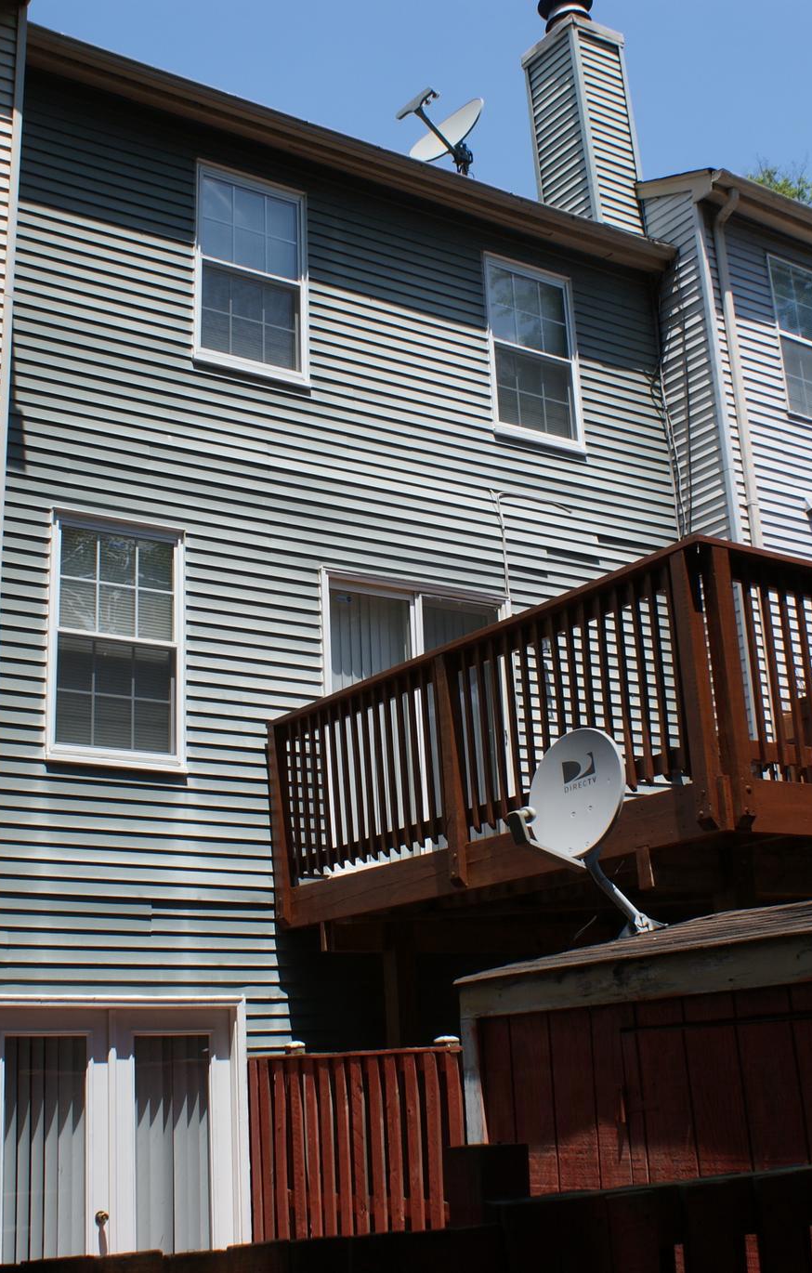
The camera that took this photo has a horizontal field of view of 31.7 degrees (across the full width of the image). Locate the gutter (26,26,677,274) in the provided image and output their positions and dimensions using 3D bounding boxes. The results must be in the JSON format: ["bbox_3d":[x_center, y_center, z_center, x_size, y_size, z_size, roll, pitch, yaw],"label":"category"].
[{"bbox_3d":[-0.112,-3.666,11.108,5.907,0.168,0.178,8,-20,-32],"label":"gutter"}]

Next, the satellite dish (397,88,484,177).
[{"bbox_3d":[0.292,-4.184,11.936,0.790,0.700,0.620,-19,-23,41],"label":"satellite dish"}]

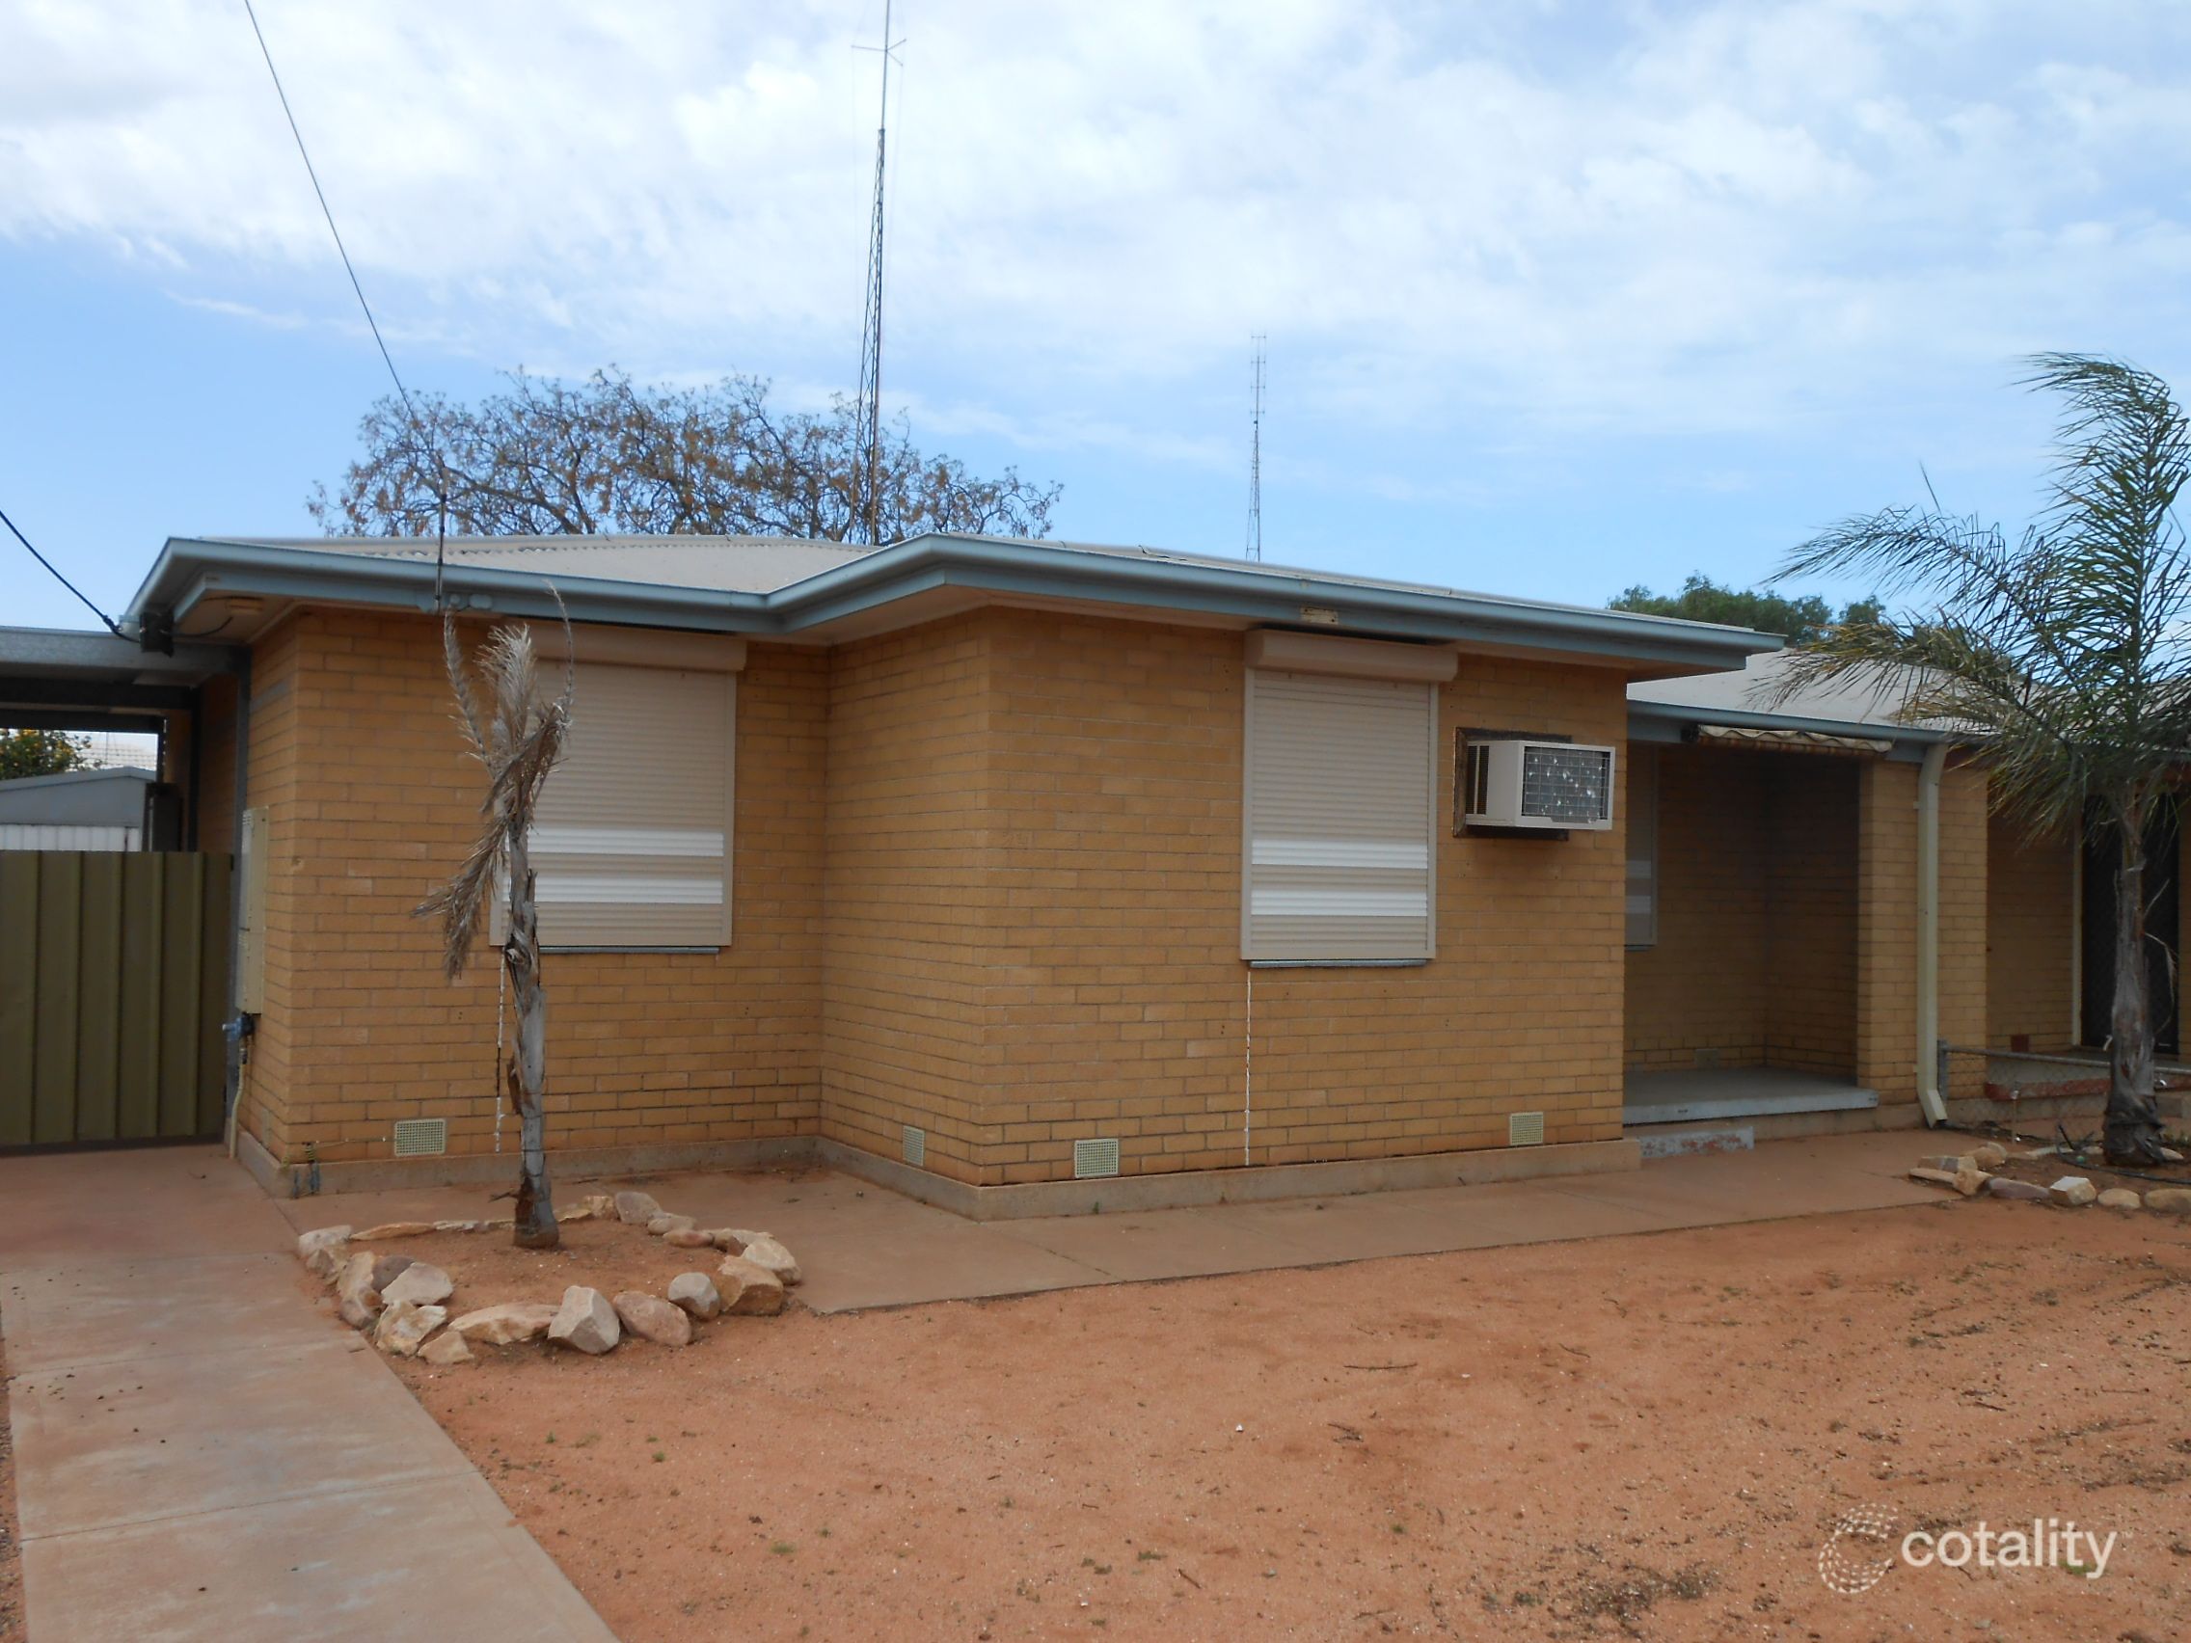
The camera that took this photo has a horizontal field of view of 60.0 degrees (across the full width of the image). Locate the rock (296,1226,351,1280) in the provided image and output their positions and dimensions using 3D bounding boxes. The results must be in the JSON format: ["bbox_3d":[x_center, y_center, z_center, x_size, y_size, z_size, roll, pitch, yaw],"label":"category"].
[{"bbox_3d":[-2.864,1.602,7.047,0.190,0.140,0.260,2,-2,-22],"label":"rock"}]

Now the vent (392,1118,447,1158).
[{"bbox_3d":[-3.181,1.494,8.959,0.230,0.165,0.030,2,-2,-30],"label":"vent"}]

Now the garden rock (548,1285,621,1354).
[{"bbox_3d":[-1.649,1.604,6.130,0.223,0.203,0.201,2,-2,-15],"label":"garden rock"}]

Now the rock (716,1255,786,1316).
[{"bbox_3d":[-1.213,1.636,6.691,0.209,0.191,0.293,2,-2,-30],"label":"rock"}]

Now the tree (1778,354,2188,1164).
[{"bbox_3d":[5.862,-0.404,11.415,3.372,4.782,3.000,0,-2,29],"label":"tree"}]

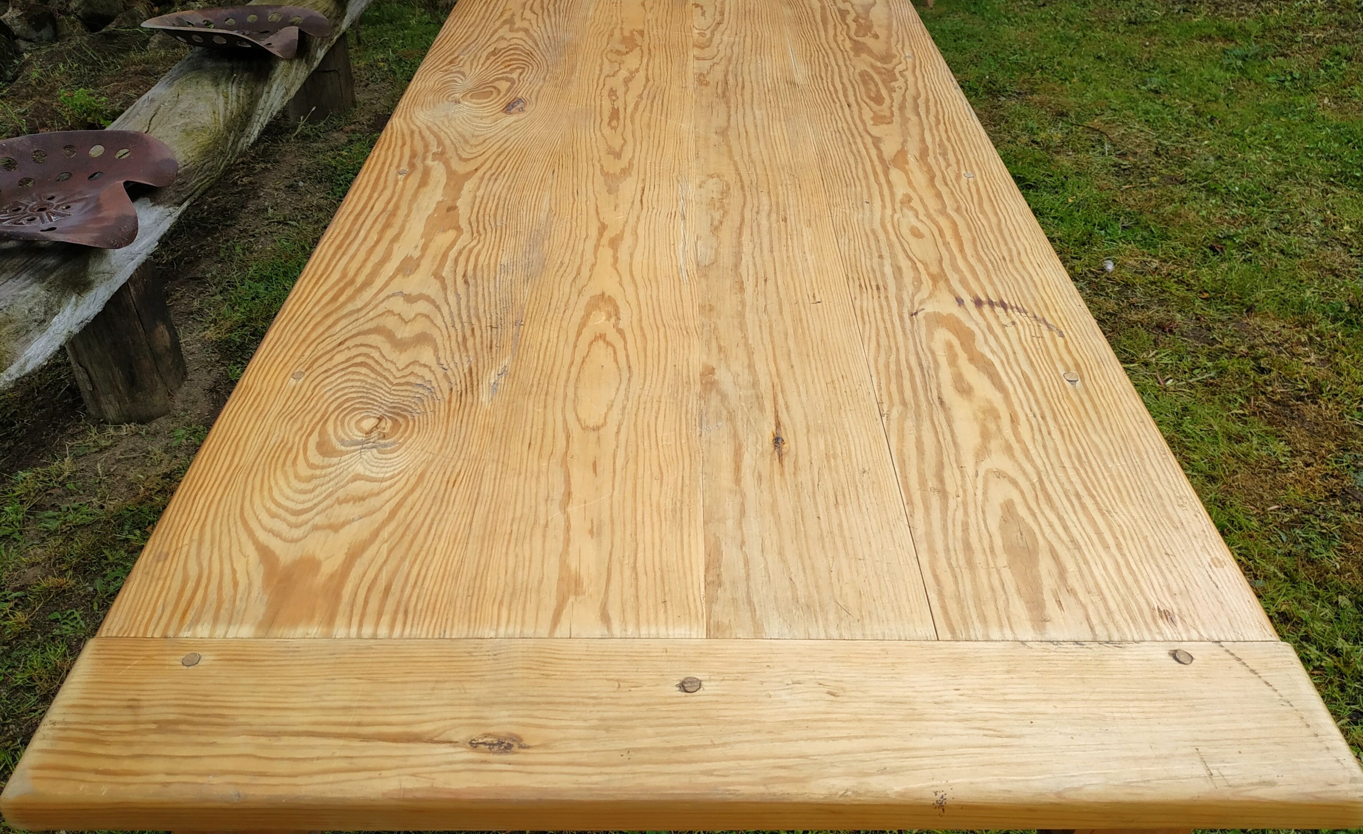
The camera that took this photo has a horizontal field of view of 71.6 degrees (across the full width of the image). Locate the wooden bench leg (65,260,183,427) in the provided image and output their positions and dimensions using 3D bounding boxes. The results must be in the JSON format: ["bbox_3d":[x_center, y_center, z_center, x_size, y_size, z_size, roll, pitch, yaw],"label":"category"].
[{"bbox_3d":[-1.183,-0.162,2.003,0.210,0.310,0.210,6,41,-5],"label":"wooden bench leg"}]

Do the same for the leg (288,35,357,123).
[{"bbox_3d":[-1.227,-1.172,3.175,0.217,0.305,0.217,3,41,-3],"label":"leg"}]

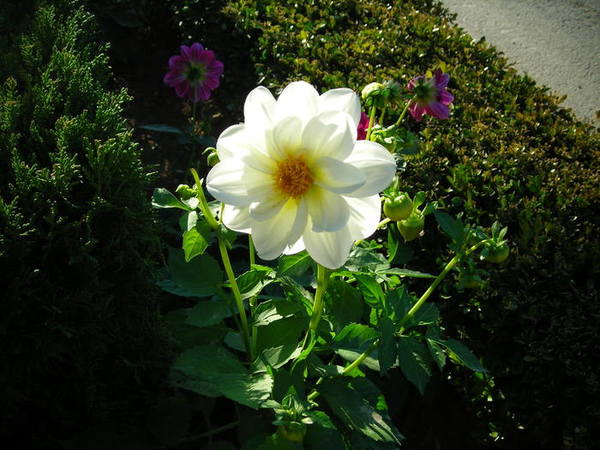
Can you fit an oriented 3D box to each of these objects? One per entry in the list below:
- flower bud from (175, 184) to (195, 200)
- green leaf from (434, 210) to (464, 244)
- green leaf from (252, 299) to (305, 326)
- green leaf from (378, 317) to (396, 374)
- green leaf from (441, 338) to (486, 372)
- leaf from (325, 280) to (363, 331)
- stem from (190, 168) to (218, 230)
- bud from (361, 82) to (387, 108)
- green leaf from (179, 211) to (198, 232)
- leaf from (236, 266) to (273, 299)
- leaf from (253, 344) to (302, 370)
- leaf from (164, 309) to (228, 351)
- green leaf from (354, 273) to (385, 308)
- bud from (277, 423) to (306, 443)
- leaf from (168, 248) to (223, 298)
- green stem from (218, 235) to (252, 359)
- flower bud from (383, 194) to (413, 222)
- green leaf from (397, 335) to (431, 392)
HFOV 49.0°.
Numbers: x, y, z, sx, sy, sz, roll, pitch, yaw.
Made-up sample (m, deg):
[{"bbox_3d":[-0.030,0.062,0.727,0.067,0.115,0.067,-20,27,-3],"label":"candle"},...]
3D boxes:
[{"bbox_3d":[-0.084,-0.024,0.480,0.014,0.012,0.013,0,35,0],"label":"flower bud"},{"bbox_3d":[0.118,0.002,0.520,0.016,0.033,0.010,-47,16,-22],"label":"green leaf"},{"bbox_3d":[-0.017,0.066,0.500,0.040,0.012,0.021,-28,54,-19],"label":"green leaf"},{"bbox_3d":[0.069,0.095,0.520,0.014,0.043,0.017,0,35,0],"label":"green leaf"},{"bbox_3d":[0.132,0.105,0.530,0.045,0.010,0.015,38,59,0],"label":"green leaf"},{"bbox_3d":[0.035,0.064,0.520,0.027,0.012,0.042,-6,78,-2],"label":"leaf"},{"bbox_3d":[-0.072,-0.019,0.495,0.007,0.050,0.007,-16,23,0],"label":"stem"},{"bbox_3d":[0.065,-0.114,0.580,0.021,0.021,0.021,6,21,0],"label":"bud"},{"bbox_3d":[-0.081,-0.003,0.480,0.015,0.013,0.010,0,35,0],"label":"green leaf"},{"bbox_3d":[-0.038,0.047,0.547,0.035,0.009,0.021,-34,42,-25],"label":"leaf"},{"bbox_3d":[-0.018,0.111,0.552,0.042,0.009,0.020,-16,36,-21],"label":"leaf"},{"bbox_3d":[-0.091,0.092,0.580,0.056,0.020,0.037,0,35,0],"label":"leaf"},{"bbox_3d":[0.053,0.050,0.500,0.023,0.023,0.016,0,35,0],"label":"green leaf"},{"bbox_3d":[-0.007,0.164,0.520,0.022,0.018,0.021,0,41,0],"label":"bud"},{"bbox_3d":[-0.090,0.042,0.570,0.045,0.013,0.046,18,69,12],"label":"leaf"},{"bbox_3d":[-0.049,0.054,0.500,0.007,0.114,0.007,-7,29,5],"label":"green stem"},{"bbox_3d":[0.074,-0.013,0.500,0.022,0.020,0.021,0,35,0],"label":"flower bud"},{"bbox_3d":[0.094,0.115,0.540,0.029,0.046,0.017,0,35,0],"label":"green leaf"}]

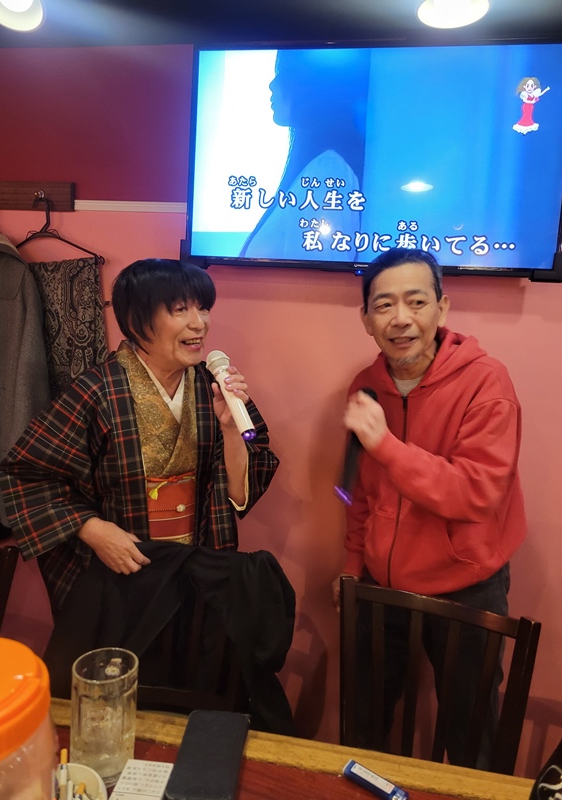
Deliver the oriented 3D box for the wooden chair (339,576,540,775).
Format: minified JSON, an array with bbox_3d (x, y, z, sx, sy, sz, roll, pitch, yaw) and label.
[{"bbox_3d":[0.178,0.879,1.030,0.410,0.960,0.480,6,8,24],"label":"wooden chair"}]

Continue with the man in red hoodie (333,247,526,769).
[{"bbox_3d":[0.335,0.510,1.365,0.450,1.650,0.330,8,9,32],"label":"man in red hoodie"}]

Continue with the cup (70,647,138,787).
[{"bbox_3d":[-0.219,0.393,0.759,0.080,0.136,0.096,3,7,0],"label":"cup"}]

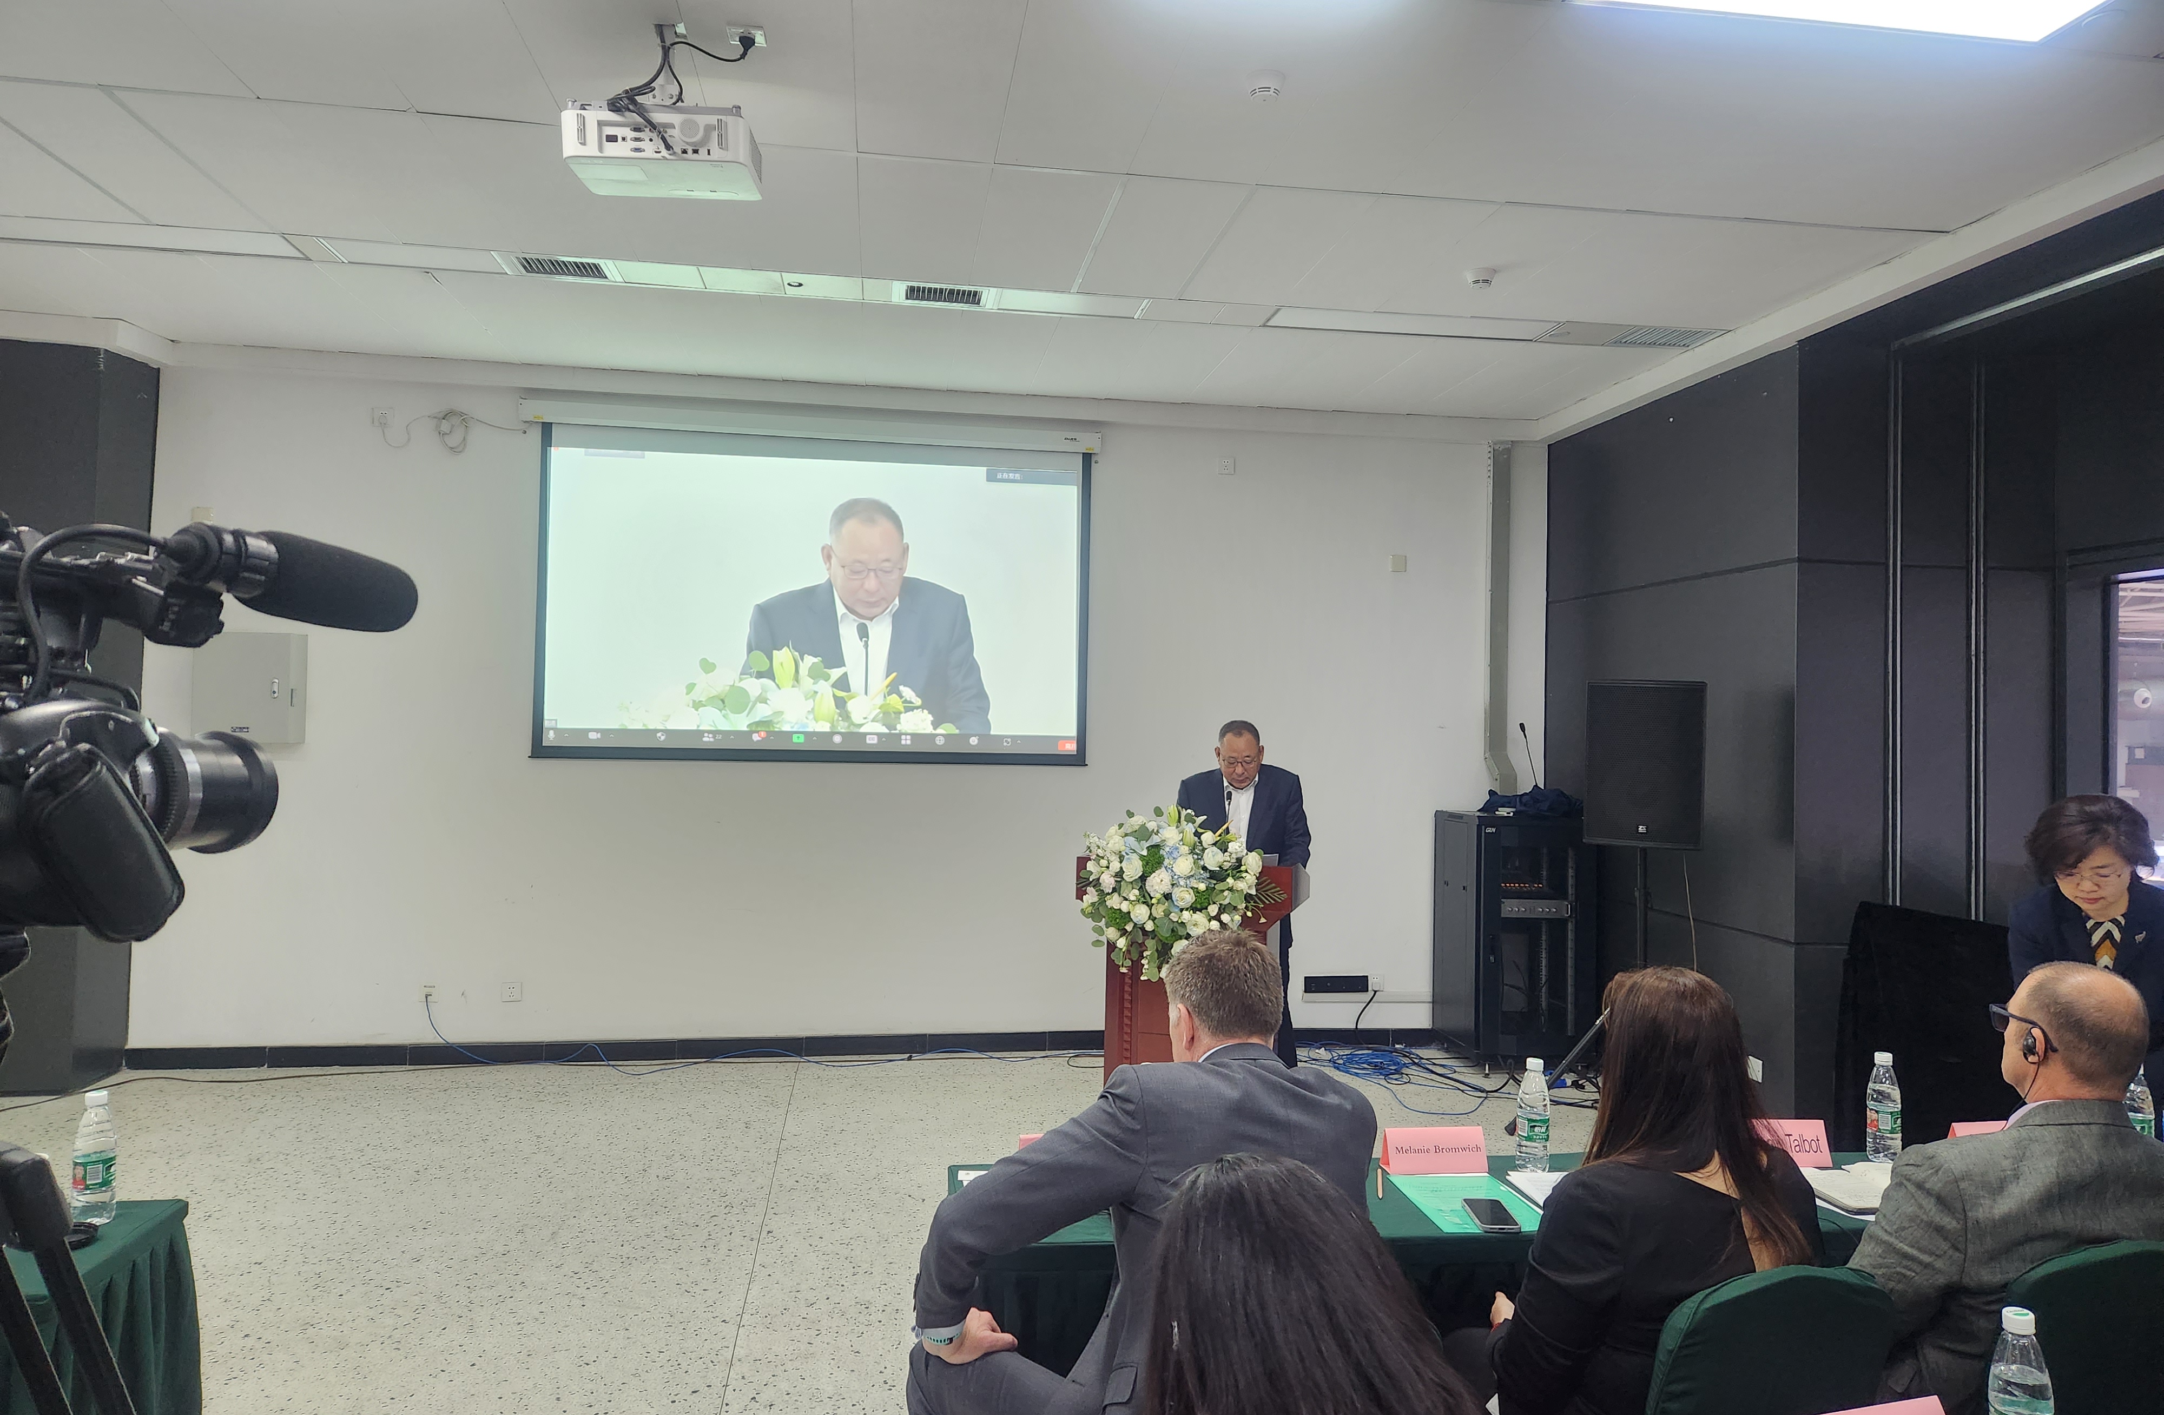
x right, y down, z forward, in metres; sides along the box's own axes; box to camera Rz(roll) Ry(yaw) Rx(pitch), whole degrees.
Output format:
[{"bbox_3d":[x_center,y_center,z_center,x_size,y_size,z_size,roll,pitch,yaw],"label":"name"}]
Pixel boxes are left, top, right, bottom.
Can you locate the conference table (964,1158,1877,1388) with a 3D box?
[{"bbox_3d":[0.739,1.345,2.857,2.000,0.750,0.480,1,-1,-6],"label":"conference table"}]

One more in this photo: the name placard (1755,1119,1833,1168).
[{"bbox_3d":[1.517,0.946,3.122,0.210,0.085,0.083,1,-1,-5],"label":"name placard"}]

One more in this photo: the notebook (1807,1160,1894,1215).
[{"bbox_3d":[1.612,0.975,2.905,0.290,0.022,0.215,1,-1,-7],"label":"notebook"}]

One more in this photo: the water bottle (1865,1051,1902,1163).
[{"bbox_3d":[1.762,0.877,3.152,0.066,0.232,0.066,1,-1,-8],"label":"water bottle"}]

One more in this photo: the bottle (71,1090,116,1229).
[{"bbox_3d":[-1.737,0.793,2.534,0.065,0.230,0.065,1,-2,-8],"label":"bottle"}]

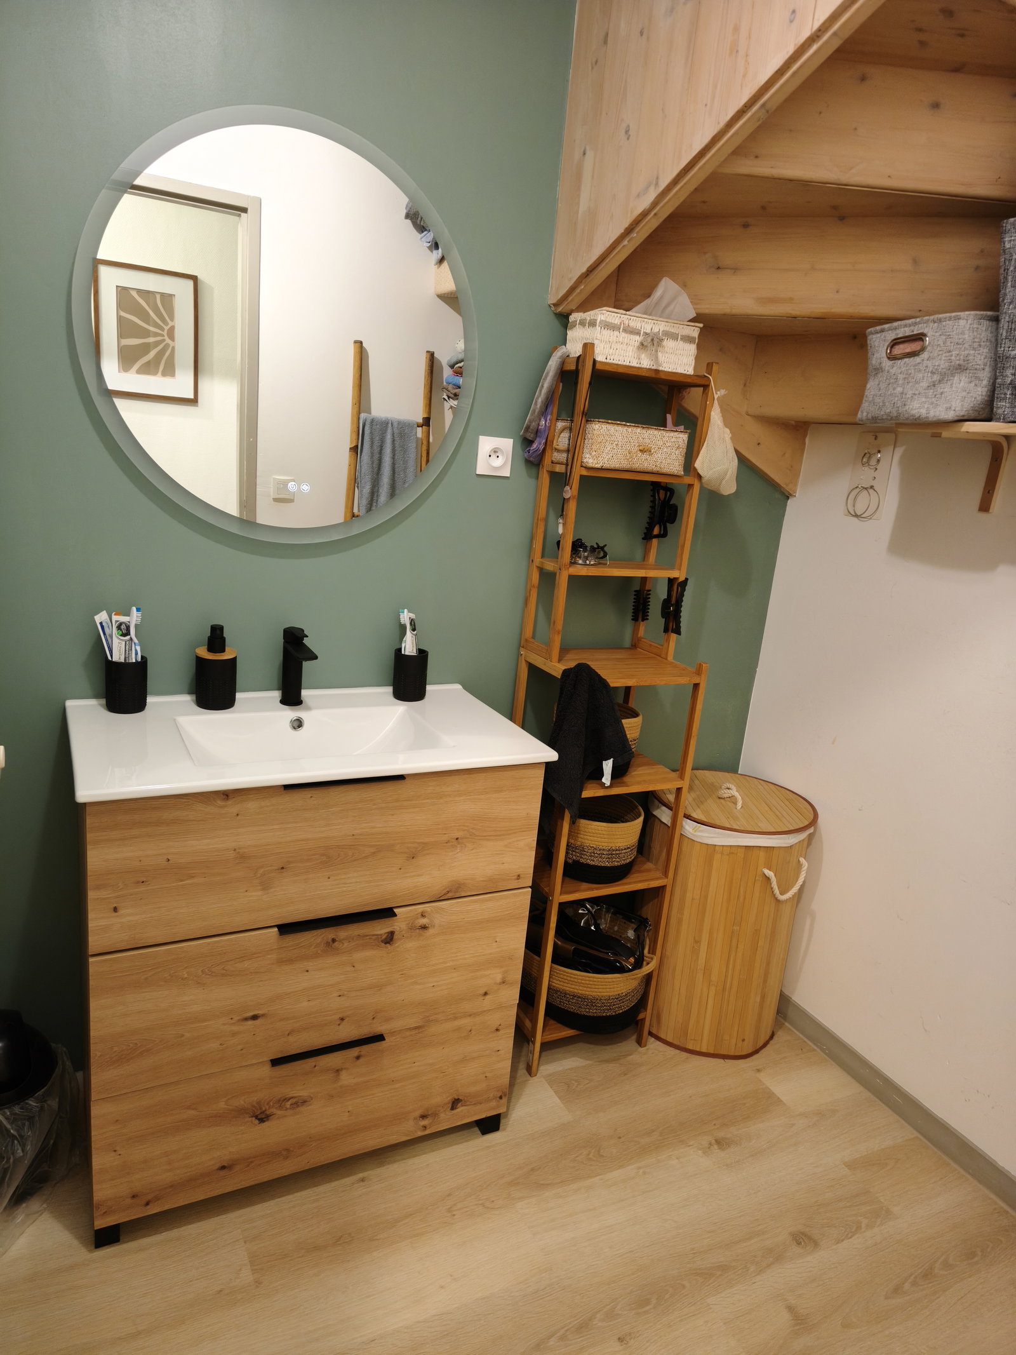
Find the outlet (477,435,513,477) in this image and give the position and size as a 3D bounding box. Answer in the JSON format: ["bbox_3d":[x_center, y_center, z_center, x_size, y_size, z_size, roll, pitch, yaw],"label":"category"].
[{"bbox_3d":[-0.029,-0.476,1.944,0.080,0.080,0.012,-2,17,-28],"label":"outlet"}]

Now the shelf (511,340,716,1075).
[{"bbox_3d":[0.222,0.110,2.090,0.327,1.629,0.273,-2,17,-28],"label":"shelf"}]

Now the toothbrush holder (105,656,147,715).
[{"bbox_3d":[-0.713,0.012,1.683,0.072,0.098,0.072,-2,17,-28],"label":"toothbrush holder"}]

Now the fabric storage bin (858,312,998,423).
[{"bbox_3d":[0.895,-0.579,1.752,0.240,0.182,0.320,-1,16,-23],"label":"fabric storage bin"}]

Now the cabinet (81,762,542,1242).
[{"bbox_3d":[-0.417,0.525,1.817,0.794,0.842,0.424,-2,17,-28],"label":"cabinet"}]

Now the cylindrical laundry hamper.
[{"bbox_3d":[0.540,0.601,2.351,0.405,0.615,0.405,6,15,-1],"label":"cylindrical laundry hamper"}]

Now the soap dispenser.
[{"bbox_3d":[-0.567,-0.023,1.749,0.075,0.160,0.076,0,16,-21],"label":"soap dispenser"}]

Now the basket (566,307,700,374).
[{"bbox_3d":[0.266,-0.712,1.920,0.247,0.102,0.142,-1,16,-25],"label":"basket"}]

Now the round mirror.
[{"bbox_3d":[-0.400,-0.633,1.681,0.743,0.743,0.035,-2,17,-28],"label":"round mirror"}]

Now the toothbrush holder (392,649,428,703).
[{"bbox_3d":[-0.210,-0.005,1.937,0.073,0.100,0.073,-2,17,-28],"label":"toothbrush holder"}]

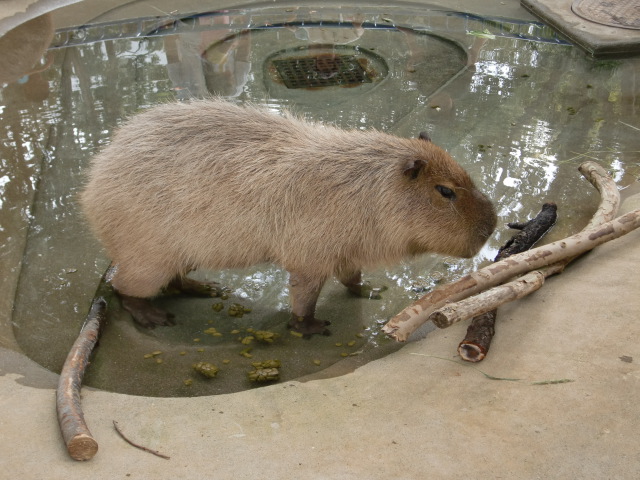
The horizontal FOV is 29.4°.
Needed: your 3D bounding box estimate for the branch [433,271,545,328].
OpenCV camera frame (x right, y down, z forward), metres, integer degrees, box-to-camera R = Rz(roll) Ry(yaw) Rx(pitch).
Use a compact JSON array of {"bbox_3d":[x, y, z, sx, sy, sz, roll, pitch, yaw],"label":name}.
[{"bbox_3d":[0.434,0.146,3.094,0.360,0.055,0.052,-19,33,-32],"label":"branch"}]

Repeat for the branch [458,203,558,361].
[{"bbox_3d":[0.527,0.078,3.317,0.110,0.085,0.920,10,29,19],"label":"branch"}]

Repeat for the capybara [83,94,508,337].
[{"bbox_3d":[-0.080,-0.069,3.175,1.060,0.600,0.380,3,27,5],"label":"capybara"}]

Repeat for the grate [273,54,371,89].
[{"bbox_3d":[0.006,-0.701,5.142,0.350,0.030,0.350,-5,27,-10],"label":"grate"}]

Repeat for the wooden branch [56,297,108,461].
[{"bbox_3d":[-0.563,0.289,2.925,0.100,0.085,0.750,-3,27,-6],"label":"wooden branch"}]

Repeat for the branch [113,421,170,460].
[{"bbox_3d":[-0.396,0.435,2.660,0.195,0.011,0.030,23,35,38],"label":"branch"}]

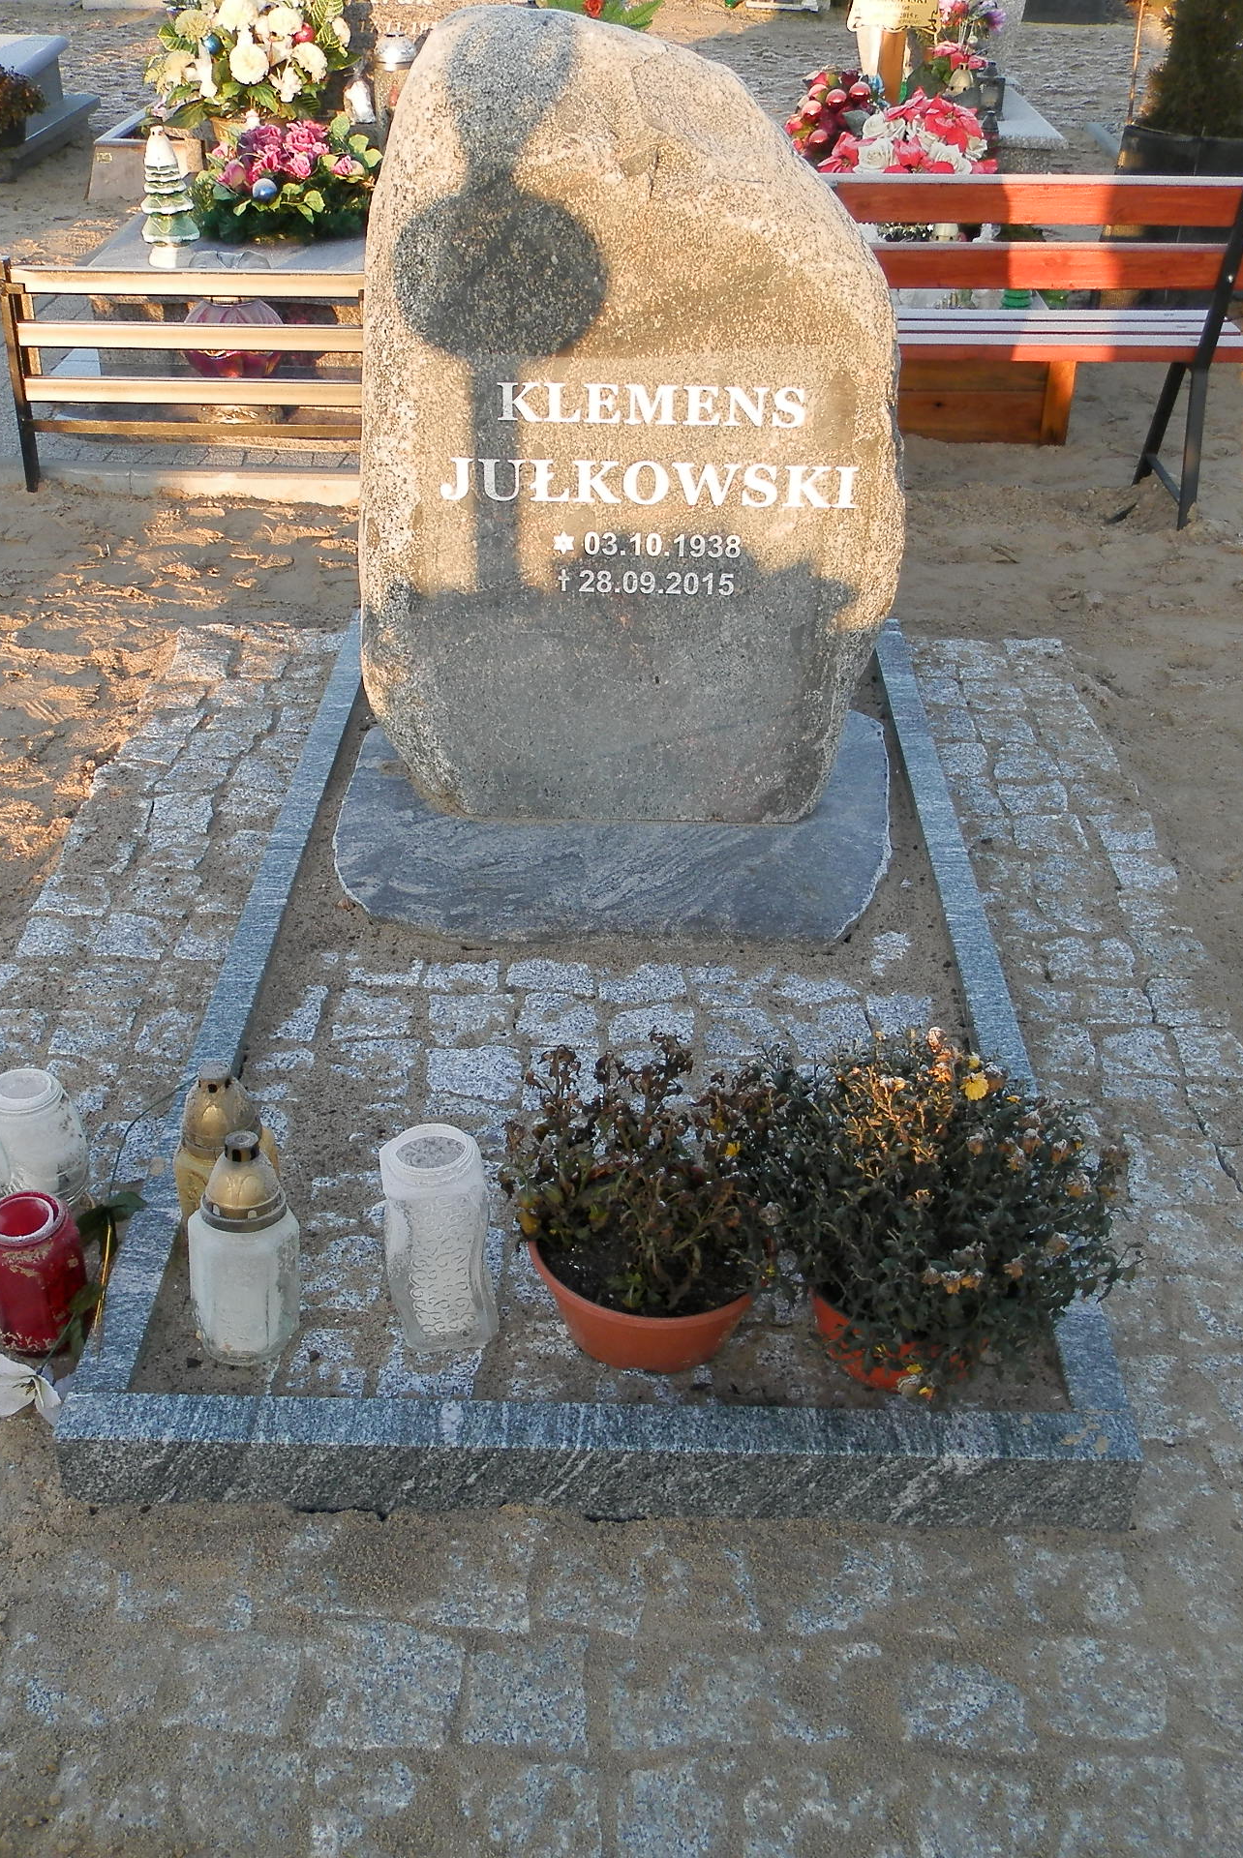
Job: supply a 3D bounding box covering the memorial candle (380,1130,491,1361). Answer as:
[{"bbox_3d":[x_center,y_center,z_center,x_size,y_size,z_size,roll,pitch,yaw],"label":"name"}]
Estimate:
[{"bbox_3d":[-0.168,0.284,1.637,0.091,0.205,0.091,-1,33,2],"label":"memorial candle"}]

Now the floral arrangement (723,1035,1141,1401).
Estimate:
[{"bbox_3d":[0.301,0.289,1.848,0.390,0.320,0.350,1,32,1],"label":"floral arrangement"}]

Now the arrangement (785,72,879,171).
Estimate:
[{"bbox_3d":[0.705,-2.698,6.003,0.350,0.360,0.280,1,32,1],"label":"arrangement"}]

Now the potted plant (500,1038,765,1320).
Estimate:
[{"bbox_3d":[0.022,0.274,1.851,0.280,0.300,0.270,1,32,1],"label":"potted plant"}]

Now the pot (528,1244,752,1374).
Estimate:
[{"bbox_3d":[0.025,0.327,1.665,0.223,0.110,0.223,1,33,0],"label":"pot"}]

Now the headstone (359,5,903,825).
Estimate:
[{"bbox_3d":[0.016,-0.734,2.657,0.820,1.110,0.310,1,32,1],"label":"headstone"}]

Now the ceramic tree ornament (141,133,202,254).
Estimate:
[{"bbox_3d":[-1.096,-1.762,4.314,0.138,0.287,0.138,1,33,0],"label":"ceramic tree ornament"}]

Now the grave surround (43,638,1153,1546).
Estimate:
[{"bbox_3d":[-0.004,-0.006,2.592,1.040,0.100,2.030,1,32,1],"label":"grave surround"}]

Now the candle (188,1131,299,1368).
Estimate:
[{"bbox_3d":[-0.339,0.282,1.608,0.096,0.235,0.096,5,33,-2],"label":"candle"}]

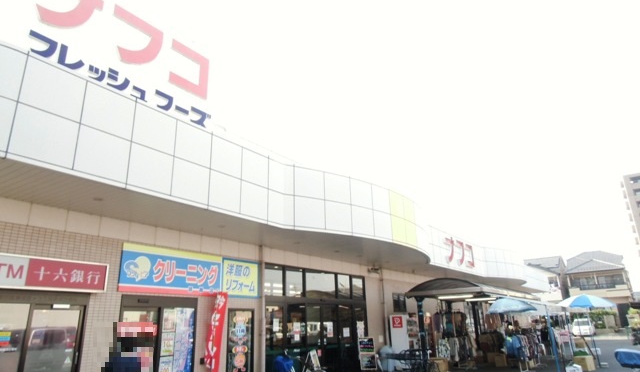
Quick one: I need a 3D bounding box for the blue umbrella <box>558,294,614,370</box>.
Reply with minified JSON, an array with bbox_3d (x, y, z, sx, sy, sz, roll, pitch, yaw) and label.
[{"bbox_3d":[9.914,5.239,16.169,2.000,2.520,2.000,-13,-21,33],"label":"blue umbrella"}]

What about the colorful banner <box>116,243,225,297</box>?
[{"bbox_3d":[-3.037,1.822,9.402,0.100,0.930,2.530,-13,-21,33],"label":"colorful banner"}]

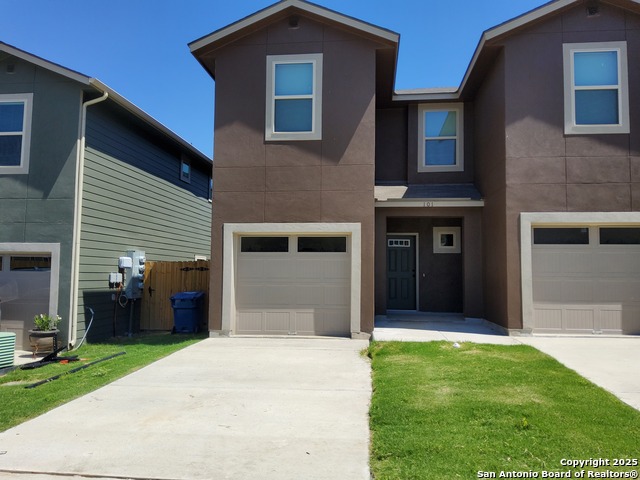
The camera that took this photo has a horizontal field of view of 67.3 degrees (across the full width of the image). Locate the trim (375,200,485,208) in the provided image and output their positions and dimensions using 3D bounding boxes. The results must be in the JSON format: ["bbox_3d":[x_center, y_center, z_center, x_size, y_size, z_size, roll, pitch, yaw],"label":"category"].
[{"bbox_3d":[2.566,-0.847,11.301,2.500,0.165,0.060,0,-4,7],"label":"trim"}]

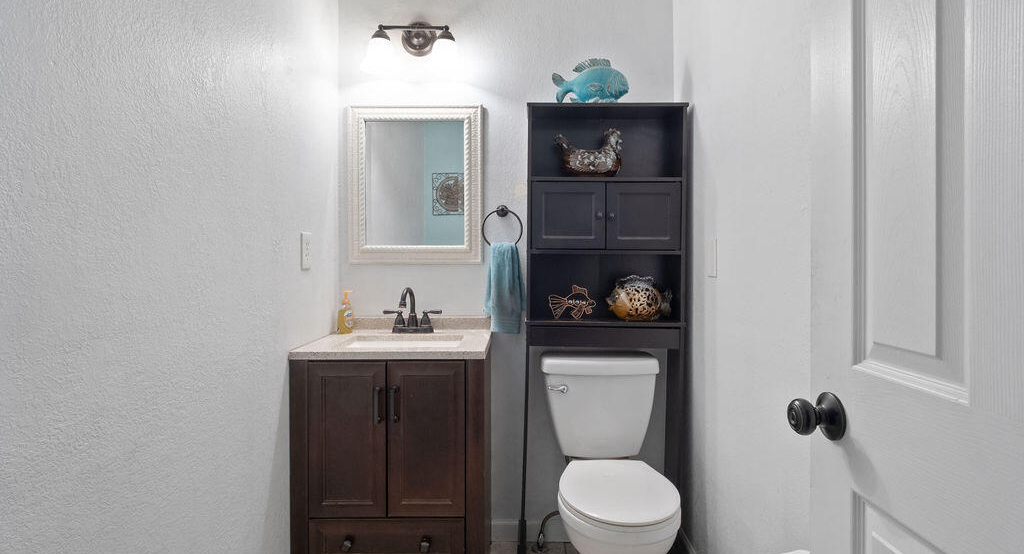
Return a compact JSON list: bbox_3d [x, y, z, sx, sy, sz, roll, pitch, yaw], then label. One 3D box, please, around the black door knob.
[{"bbox_3d":[0.468,0.217,0.830,0.064,0.069,0.069,0,1,1],"label":"black door knob"}]

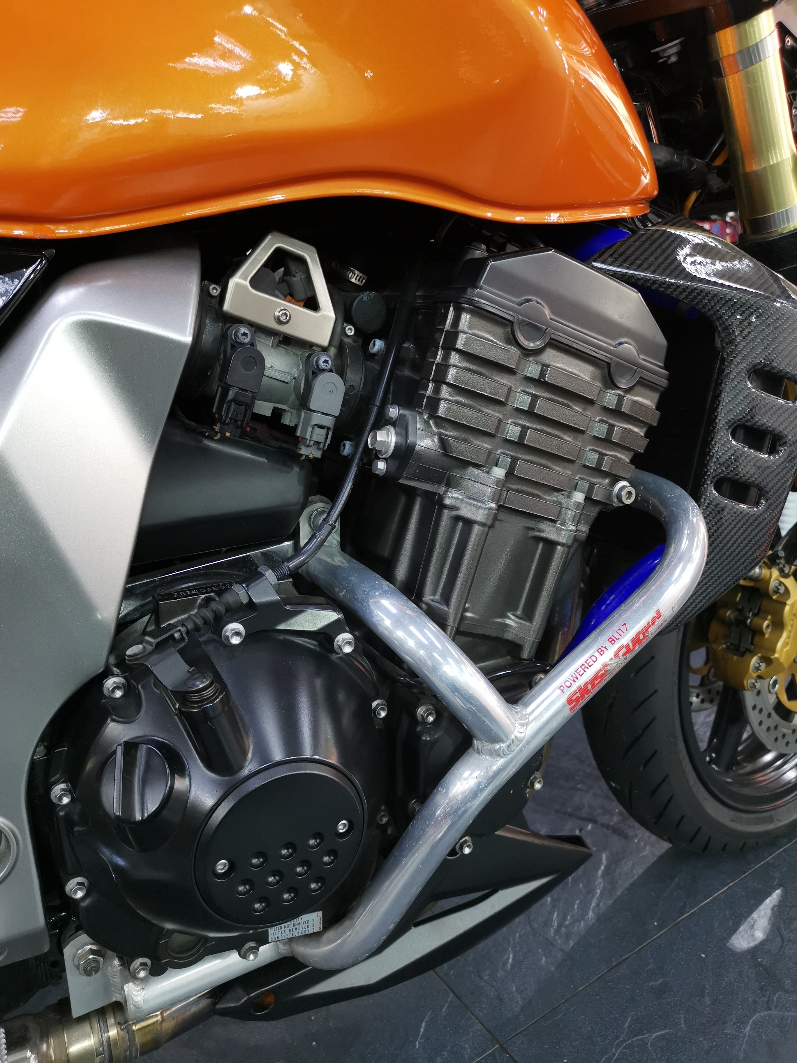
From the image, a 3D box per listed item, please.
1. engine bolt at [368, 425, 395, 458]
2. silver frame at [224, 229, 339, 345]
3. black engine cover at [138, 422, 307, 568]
[{"bbox_3d":[-0.010,-0.056,0.520,0.013,0.020,0.020,5,9,-31],"label":"engine bolt"},{"bbox_3d":[-0.067,-0.143,0.488,0.069,0.052,0.020,12,5,-30],"label":"silver frame"},{"bbox_3d":[-0.121,-0.031,0.519,0.130,0.082,0.058,-5,14,-28],"label":"black engine cover"}]

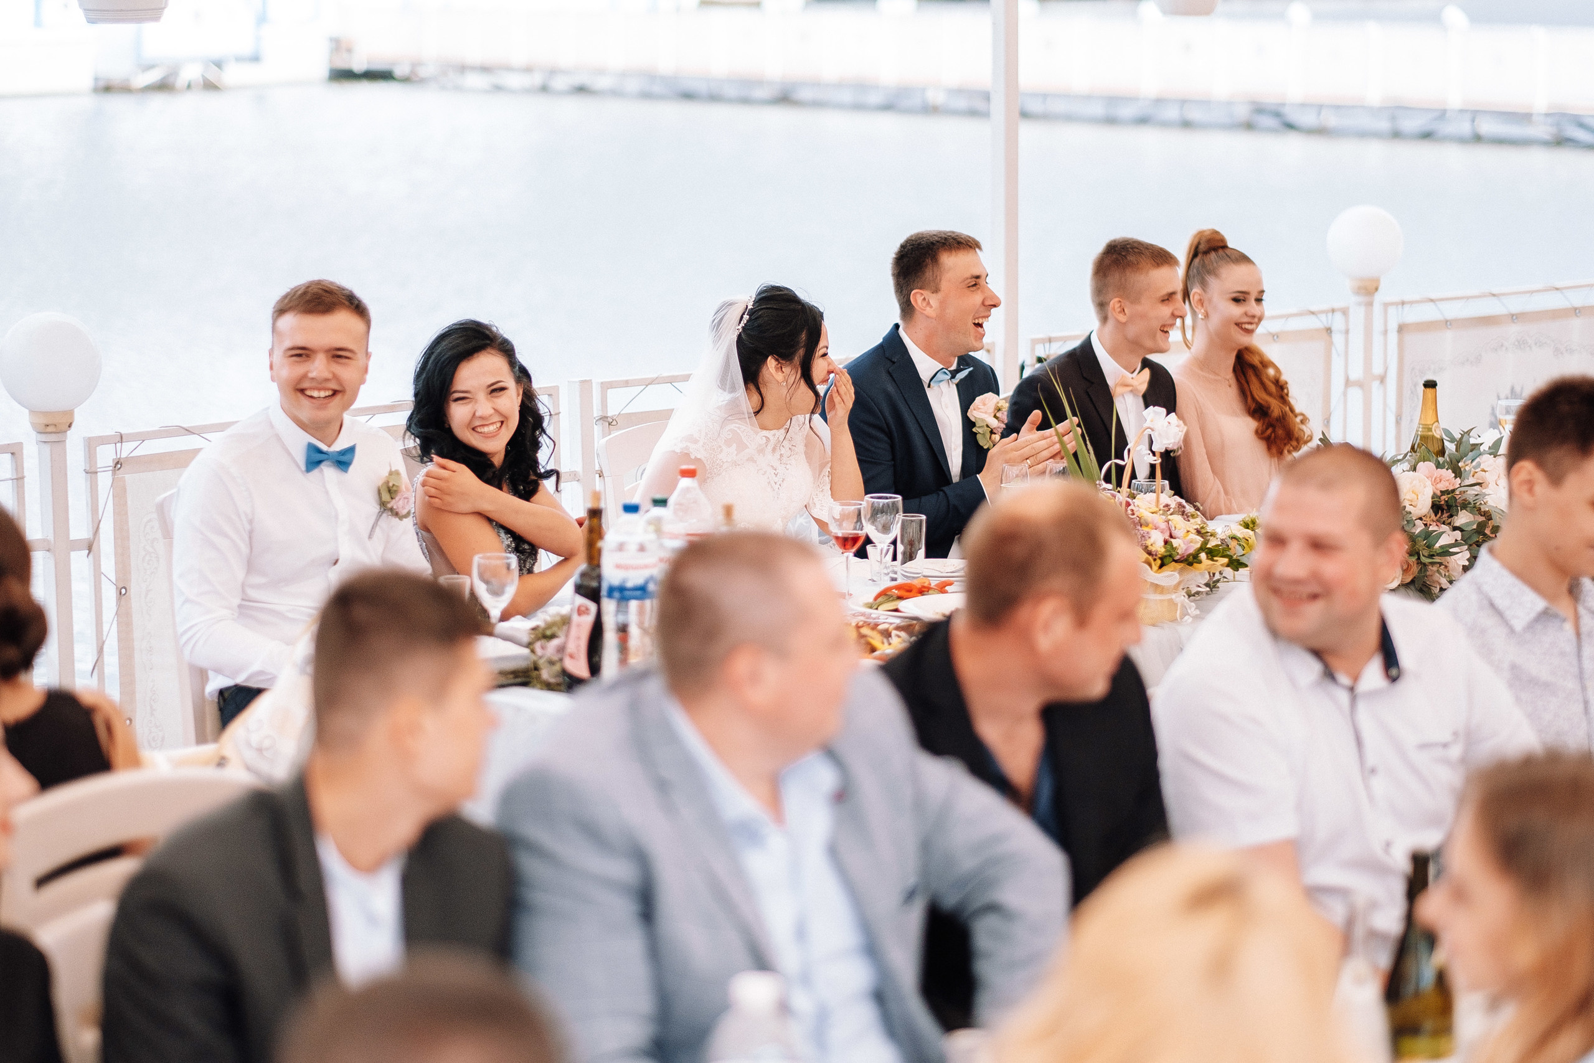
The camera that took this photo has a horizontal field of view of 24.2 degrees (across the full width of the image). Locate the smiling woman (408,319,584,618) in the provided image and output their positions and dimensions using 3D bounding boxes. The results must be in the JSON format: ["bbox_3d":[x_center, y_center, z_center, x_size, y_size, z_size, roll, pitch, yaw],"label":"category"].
[{"bbox_3d":[-0.461,0.264,6.467,0.780,1.254,0.470,9,13,44],"label":"smiling woman"}]

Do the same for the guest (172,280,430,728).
[{"bbox_3d":[-0.734,0.246,6.350,0.540,1.331,0.820,-7,11,-34],"label":"guest"}]

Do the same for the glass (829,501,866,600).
[{"bbox_3d":[0.095,0.032,6.935,0.071,0.188,0.071,0,9,0],"label":"glass"}]

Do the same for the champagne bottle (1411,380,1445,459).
[{"bbox_3d":[1.249,-0.143,7.375,0.088,0.315,0.088,-9,12,-42],"label":"champagne bottle"}]

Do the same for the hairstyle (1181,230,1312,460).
[{"bbox_3d":[0.942,-0.393,7.800,0.240,0.490,0.240,8,12,41],"label":"hairstyle"}]

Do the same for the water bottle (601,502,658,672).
[{"bbox_3d":[-0.275,0.110,6.074,0.090,0.322,0.090,0,9,0],"label":"water bottle"}]

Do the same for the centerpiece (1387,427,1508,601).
[{"bbox_3d":[1.261,-0.031,7.350,0.380,0.350,0.300,-8,12,-38],"label":"centerpiece"}]

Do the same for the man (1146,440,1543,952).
[{"bbox_3d":[0.687,0.554,4.491,0.580,1.301,0.800,-3,10,-18],"label":"man"}]

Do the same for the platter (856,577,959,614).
[{"bbox_3d":[0.213,0.115,6.459,0.260,0.065,0.260,0,9,0],"label":"platter"}]

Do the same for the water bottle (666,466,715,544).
[{"bbox_3d":[-0.190,0.038,6.525,0.091,0.315,0.091,0,9,0],"label":"water bottle"}]

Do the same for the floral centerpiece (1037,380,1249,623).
[{"bbox_3d":[0.635,-0.054,6.830,0.380,0.450,0.340,-8,12,-38],"label":"floral centerpiece"}]

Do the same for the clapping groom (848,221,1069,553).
[{"bbox_3d":[0.403,0.086,7.292,0.850,1.332,0.550,8,12,42],"label":"clapping groom"}]

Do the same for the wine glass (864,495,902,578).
[{"bbox_3d":[0.165,0.008,7.136,0.080,0.178,0.080,0,9,0],"label":"wine glass"}]

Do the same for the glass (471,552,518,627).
[{"bbox_3d":[-0.504,0.113,6.162,0.075,0.170,0.075,0,9,0],"label":"glass"}]

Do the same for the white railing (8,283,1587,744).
[{"bbox_3d":[0.349,0.049,8.716,5.090,0.950,0.070,-8,12,-41],"label":"white railing"}]

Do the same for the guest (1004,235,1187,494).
[{"bbox_3d":[0.749,0.081,7.670,0.740,1.357,0.520,8,13,43],"label":"guest"}]

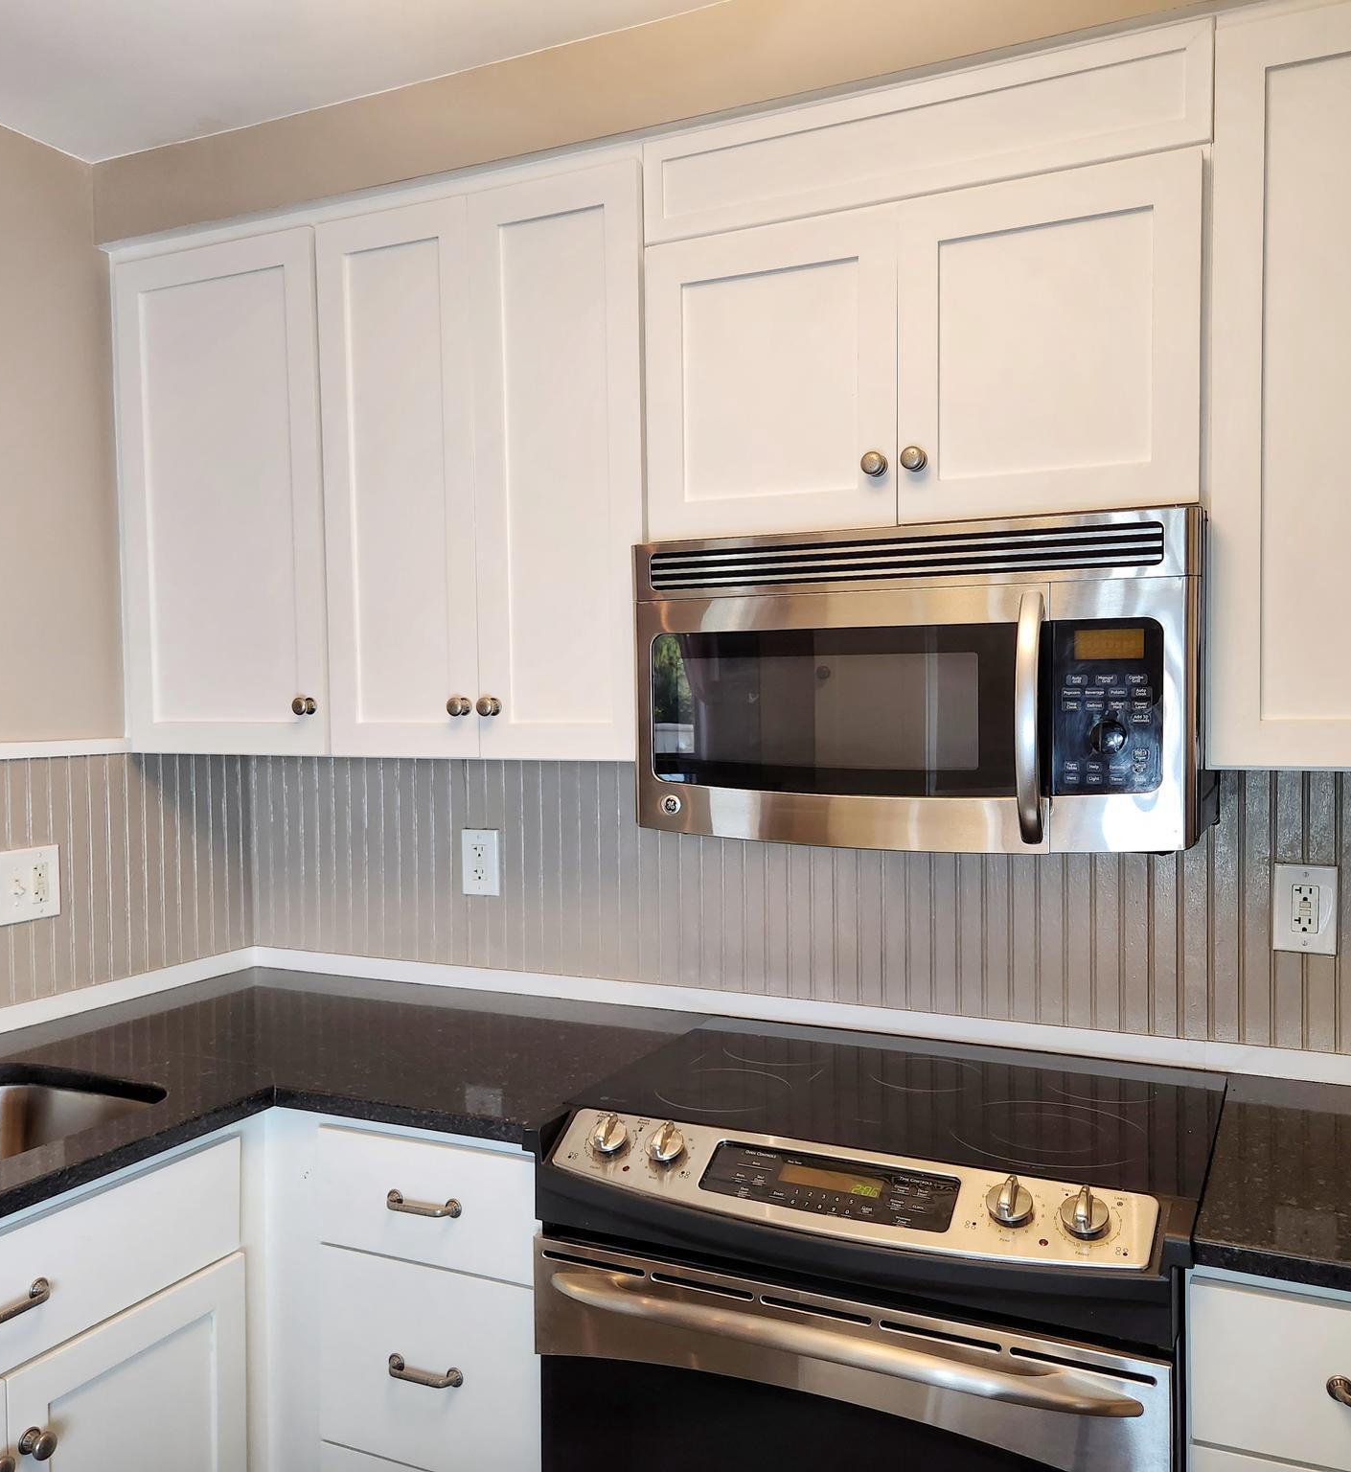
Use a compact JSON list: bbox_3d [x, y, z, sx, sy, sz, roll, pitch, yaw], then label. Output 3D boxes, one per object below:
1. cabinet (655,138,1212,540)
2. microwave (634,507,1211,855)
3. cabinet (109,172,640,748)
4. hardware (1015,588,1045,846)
[{"bbox_3d":[0.365,-0.500,1.881,0.754,0.423,0.322,0,2,26],"label":"cabinet"},{"bbox_3d":[0.352,-0.071,1.847,0.758,0.410,0.425,0,2,26],"label":"microwave"},{"bbox_3d":[-0.461,-0.413,2.283,1.064,0.885,0.322,0,2,26],"label":"cabinet"},{"bbox_3d":[0.421,-0.021,1.548,0.026,0.304,0.047,0,2,26],"label":"hardware"}]

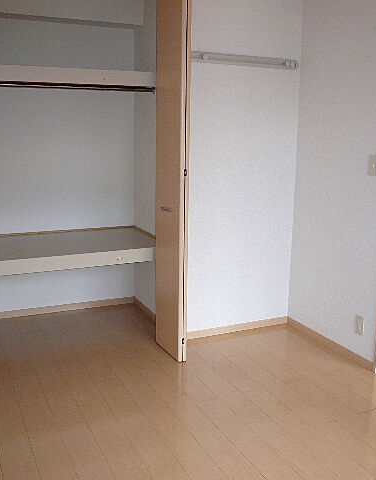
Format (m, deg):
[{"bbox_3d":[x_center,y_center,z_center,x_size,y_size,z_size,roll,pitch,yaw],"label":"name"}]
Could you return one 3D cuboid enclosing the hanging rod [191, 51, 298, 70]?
[{"bbox_3d":[0.392,-1.169,3.381,0.830,0.065,0.040,-5,12,-25],"label":"hanging rod"}]

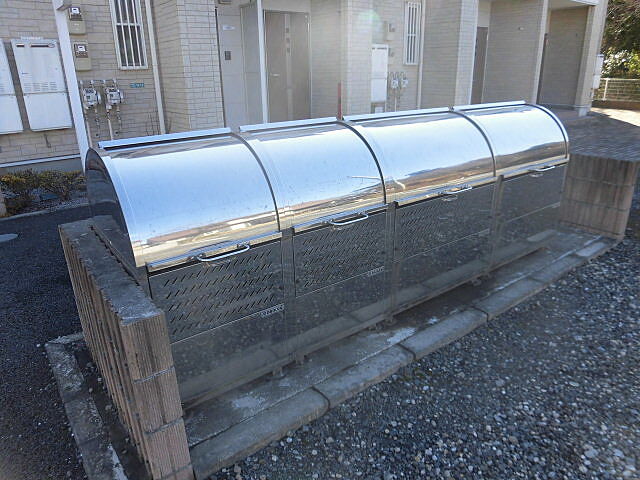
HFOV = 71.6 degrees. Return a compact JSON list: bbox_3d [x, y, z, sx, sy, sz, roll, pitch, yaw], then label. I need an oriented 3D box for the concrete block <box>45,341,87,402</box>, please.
[{"bbox_3d":[-1.278,0.684,2.251,0.117,0.102,0.599,-16,24,-34],"label":"concrete block"}]

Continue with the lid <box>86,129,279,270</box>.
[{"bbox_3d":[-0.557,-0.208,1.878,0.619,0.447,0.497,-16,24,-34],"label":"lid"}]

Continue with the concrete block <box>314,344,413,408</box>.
[{"bbox_3d":[0.223,0.672,2.155,0.546,0.102,0.122,-16,24,-34],"label":"concrete block"}]

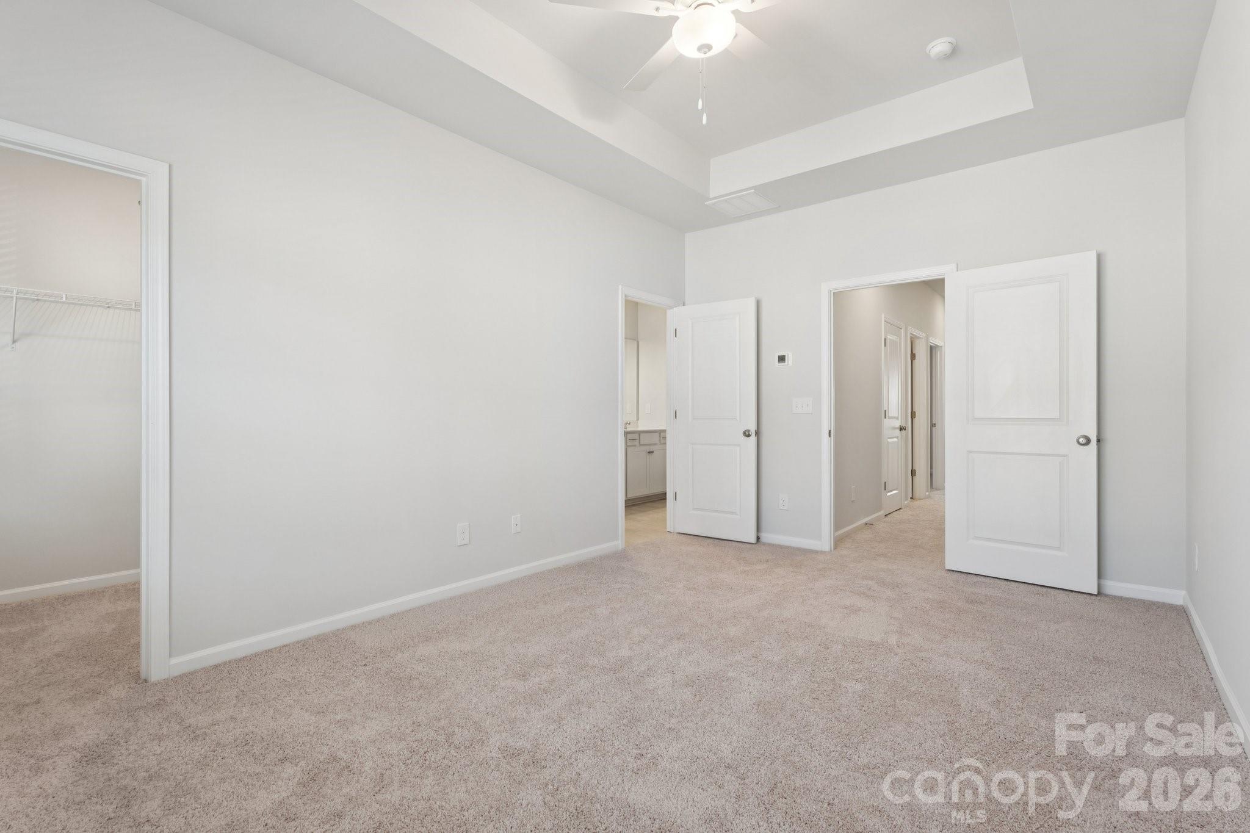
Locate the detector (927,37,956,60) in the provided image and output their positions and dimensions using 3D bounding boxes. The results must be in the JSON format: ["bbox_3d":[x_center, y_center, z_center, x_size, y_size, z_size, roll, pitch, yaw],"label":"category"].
[{"bbox_3d":[1.685,-1.951,2.957,0.138,0.050,0.138,0,0,40],"label":"detector"}]

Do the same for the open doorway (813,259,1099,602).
[{"bbox_3d":[2.175,0.004,3.837,1.670,2.110,0.200,0,0,40],"label":"open doorway"}]

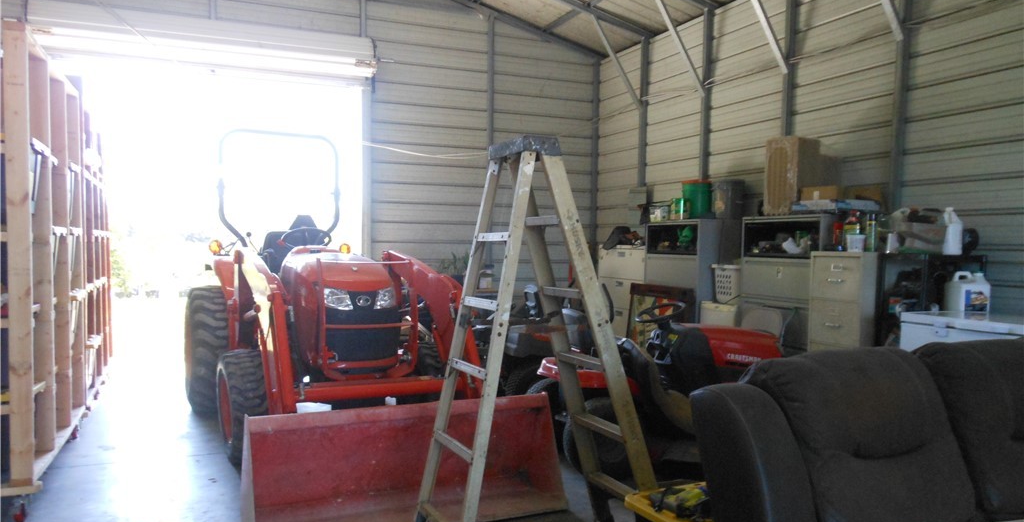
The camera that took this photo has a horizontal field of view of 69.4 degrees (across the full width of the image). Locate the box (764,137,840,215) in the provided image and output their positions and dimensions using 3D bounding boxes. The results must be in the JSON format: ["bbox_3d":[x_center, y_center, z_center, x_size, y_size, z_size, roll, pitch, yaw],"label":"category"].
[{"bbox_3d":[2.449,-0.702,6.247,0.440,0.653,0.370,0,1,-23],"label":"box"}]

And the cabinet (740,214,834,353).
[{"bbox_3d":[2.432,0.439,6.252,0.470,1.615,0.890,0,1,-23],"label":"cabinet"}]

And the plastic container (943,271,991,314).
[{"bbox_3d":[3.123,0.216,5.070,0.255,0.280,0.165,0,1,-7],"label":"plastic container"}]

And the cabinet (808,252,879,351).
[{"bbox_3d":[2.676,0.602,5.563,0.670,1.322,0.455,0,1,-23],"label":"cabinet"}]

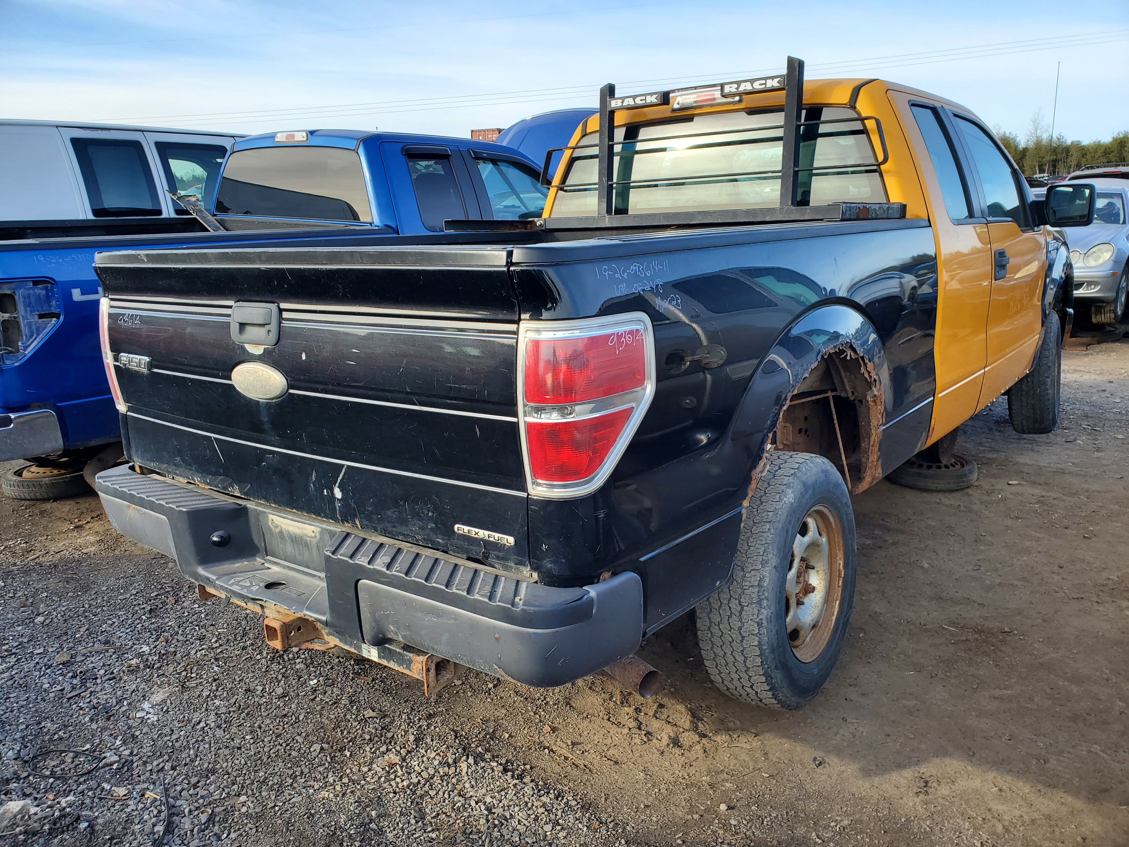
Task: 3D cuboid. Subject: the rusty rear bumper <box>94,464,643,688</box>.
[{"bbox_3d":[-0.667,0.317,2.176,1.892,0.223,0.319,8,17,37],"label":"rusty rear bumper"}]

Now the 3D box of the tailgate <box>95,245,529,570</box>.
[{"bbox_3d":[-0.694,-0.101,2.064,1.599,0.632,0.101,8,17,37],"label":"tailgate"}]

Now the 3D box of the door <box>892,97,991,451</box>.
[{"bbox_3d":[1.532,-0.627,3.478,0.278,1.351,0.880,8,17,37],"label":"door"}]

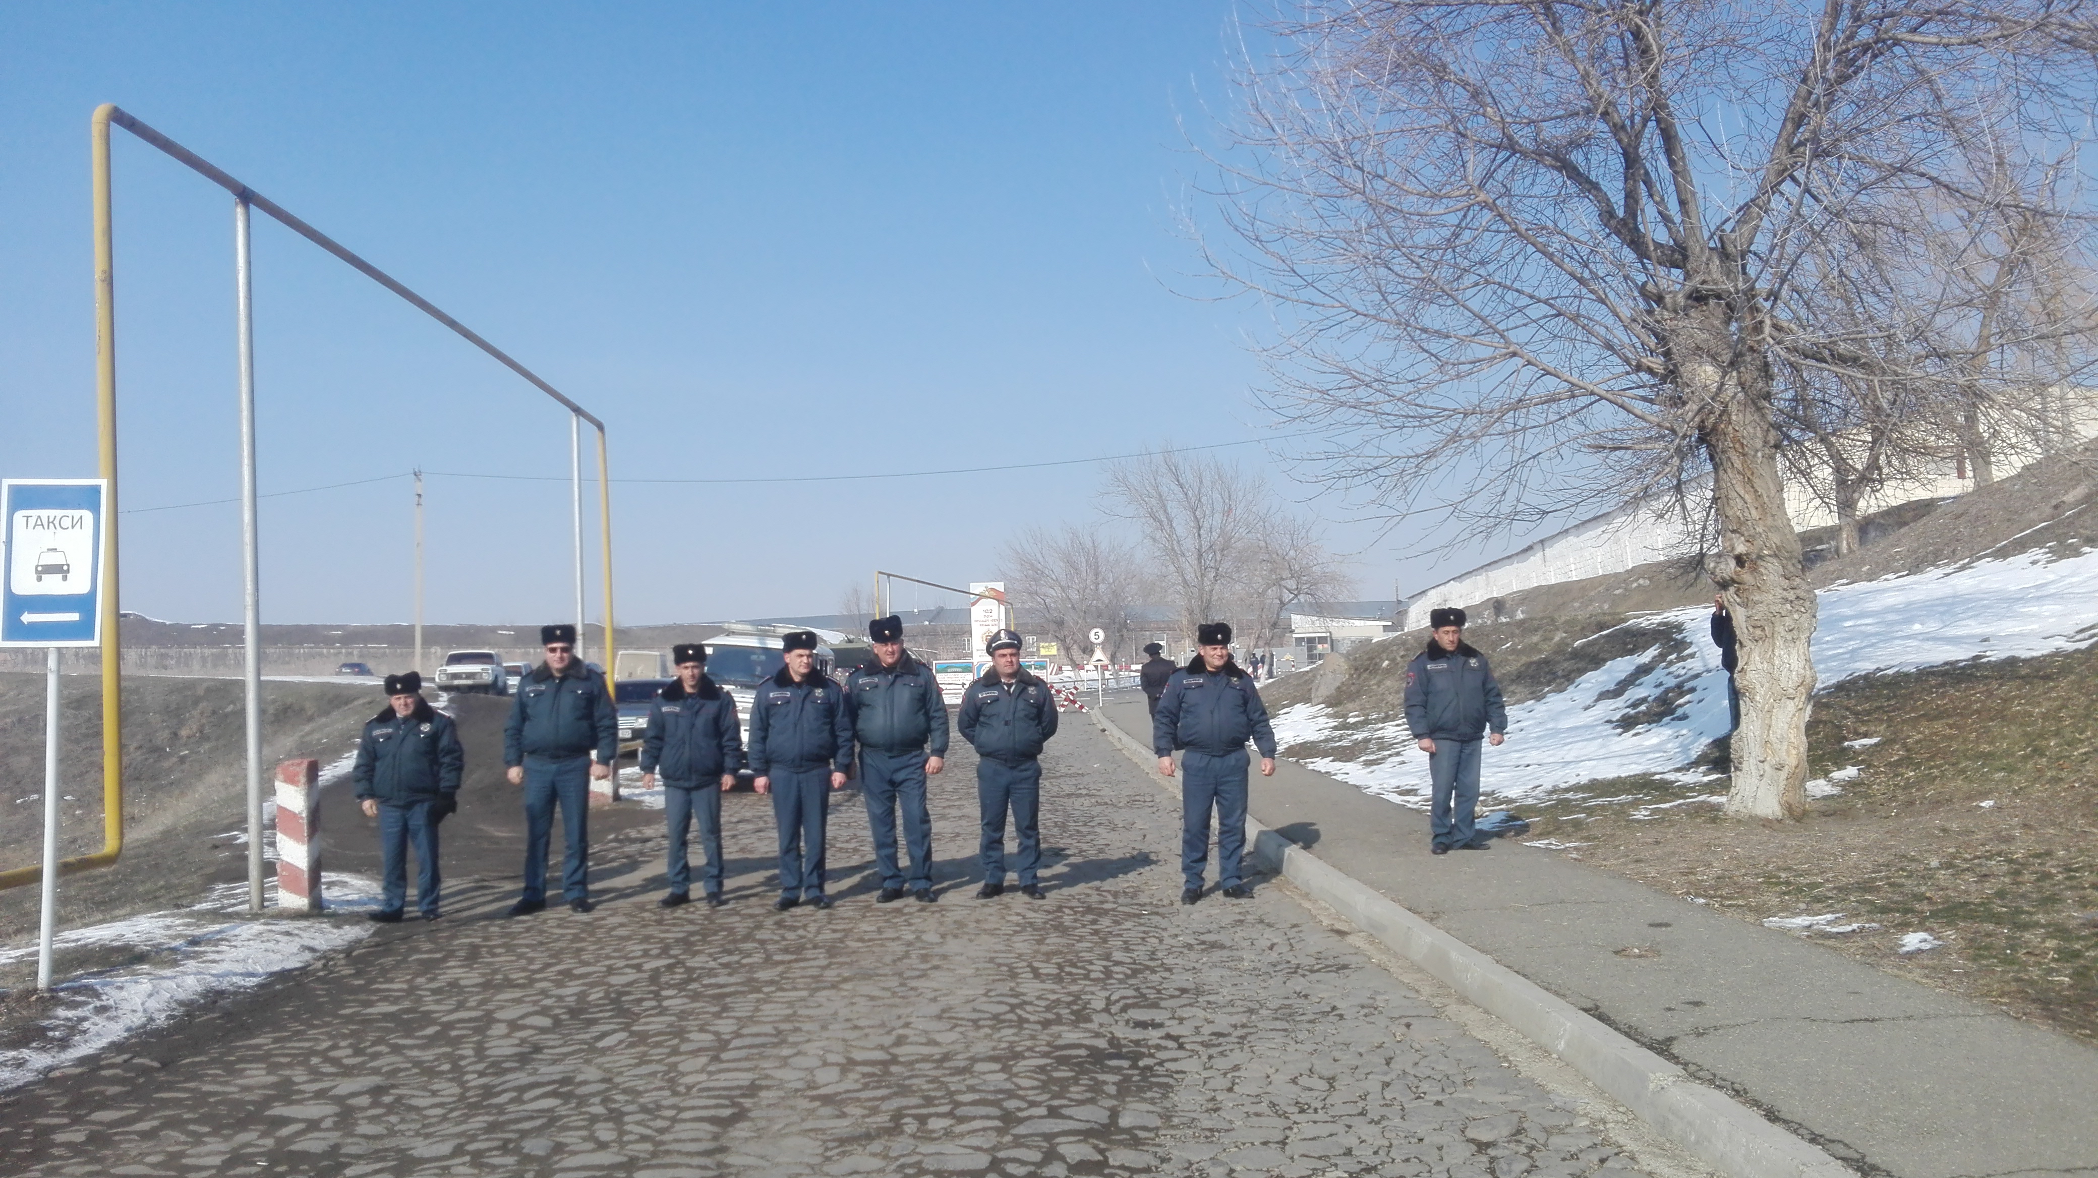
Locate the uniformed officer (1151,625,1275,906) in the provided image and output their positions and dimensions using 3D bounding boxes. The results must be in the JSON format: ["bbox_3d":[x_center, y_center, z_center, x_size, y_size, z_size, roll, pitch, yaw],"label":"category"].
[{"bbox_3d":[1.080,1.139,9.750,0.770,1.810,0.400,-2,-3,0],"label":"uniformed officer"}]

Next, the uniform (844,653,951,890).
[{"bbox_3d":[-1.014,1.241,10.100,0.674,1.599,0.380,-1,-2,-6],"label":"uniform"}]

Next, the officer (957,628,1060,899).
[{"bbox_3d":[-0.271,1.180,10.150,0.666,1.799,0.420,-2,-2,-3],"label":"officer"}]

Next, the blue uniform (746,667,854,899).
[{"bbox_3d":[-1.662,1.295,10.050,0.702,1.558,0.380,-1,-2,-8],"label":"blue uniform"}]

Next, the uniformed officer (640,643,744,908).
[{"bbox_3d":[-2.392,1.251,10.050,0.670,1.750,0.380,-2,-3,-7],"label":"uniformed officer"}]

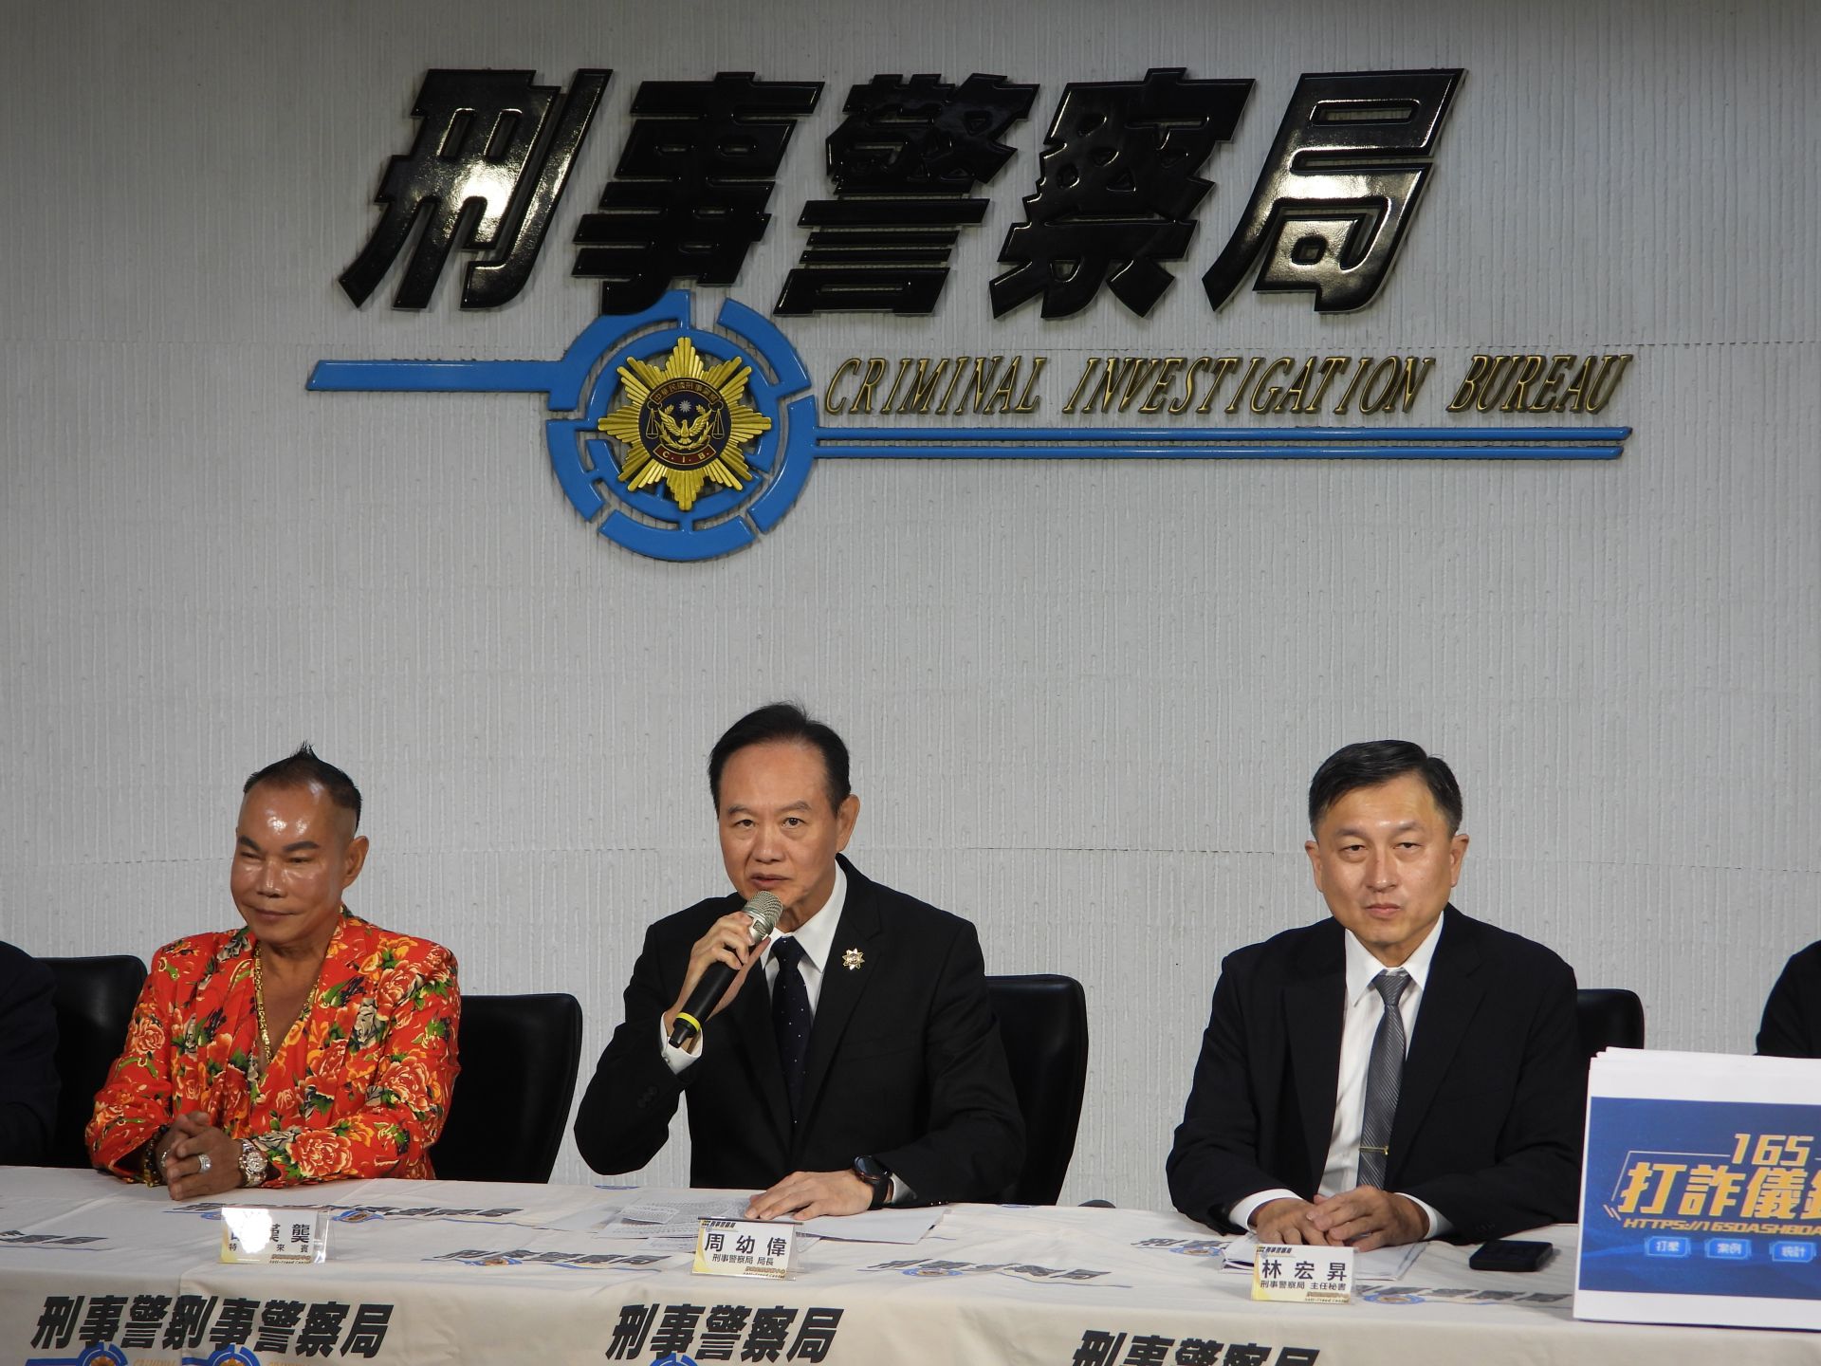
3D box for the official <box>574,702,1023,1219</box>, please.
[{"bbox_3d":[-0.150,0.705,5.159,0.550,1.350,0.720,1,3,13],"label":"official"}]

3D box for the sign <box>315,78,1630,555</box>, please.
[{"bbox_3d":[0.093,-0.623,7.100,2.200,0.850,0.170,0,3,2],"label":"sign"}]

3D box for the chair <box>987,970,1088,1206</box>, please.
[{"bbox_3d":[-0.040,0.883,5.428,0.620,0.970,0.640,1,3,12],"label":"chair"}]

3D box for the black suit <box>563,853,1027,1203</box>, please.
[{"bbox_3d":[-0.140,0.577,5.223,0.540,0.680,0.440,1,3,13],"label":"black suit"}]

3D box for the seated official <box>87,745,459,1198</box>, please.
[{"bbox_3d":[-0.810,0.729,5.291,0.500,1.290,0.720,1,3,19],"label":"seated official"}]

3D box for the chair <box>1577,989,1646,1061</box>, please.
[{"bbox_3d":[0.660,0.892,5.228,0.620,0.980,0.640,1,3,12],"label":"chair"}]

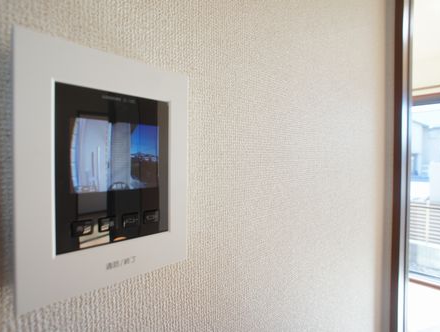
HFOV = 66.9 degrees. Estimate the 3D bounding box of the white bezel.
[{"bbox_3d":[-0.083,0.003,0.258,0.019,0.172,0.143,1,1,39],"label":"white bezel"}]

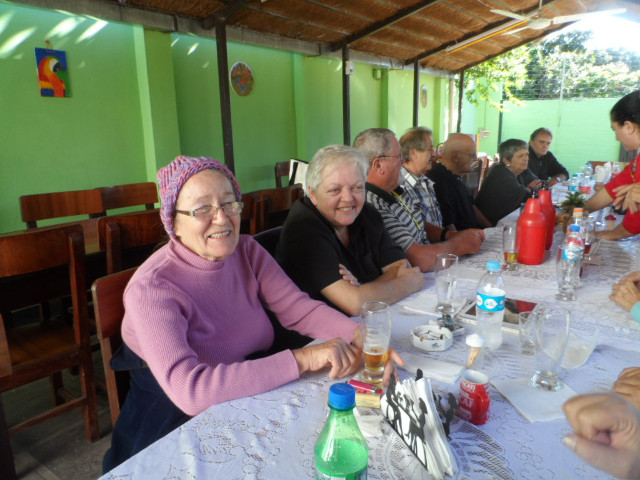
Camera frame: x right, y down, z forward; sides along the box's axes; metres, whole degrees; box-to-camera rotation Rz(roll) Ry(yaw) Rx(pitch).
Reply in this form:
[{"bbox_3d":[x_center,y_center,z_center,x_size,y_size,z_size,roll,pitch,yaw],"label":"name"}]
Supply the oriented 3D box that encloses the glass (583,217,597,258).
[{"bbox_3d":[1.023,-0.011,1.678,0.060,0.154,0.060,-6,15,-19],"label":"glass"}]

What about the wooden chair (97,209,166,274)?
[{"bbox_3d":[-0.923,0.282,2.186,0.480,0.920,0.430,10,18,37],"label":"wooden chair"}]

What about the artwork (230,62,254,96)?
[{"bbox_3d":[-0.786,-1.628,4.501,0.025,0.330,0.320,10,18,37],"label":"artwork"}]

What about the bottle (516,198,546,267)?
[{"bbox_3d":[0.803,-0.045,1.671,0.115,0.270,0.115,7,16,34],"label":"bottle"}]

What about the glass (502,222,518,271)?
[{"bbox_3d":[0.697,0.023,1.614,0.060,0.168,0.060,7,16,34],"label":"glass"}]

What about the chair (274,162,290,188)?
[{"bbox_3d":[-0.157,-0.354,5.069,0.500,0.940,0.460,7,16,34],"label":"chair"}]

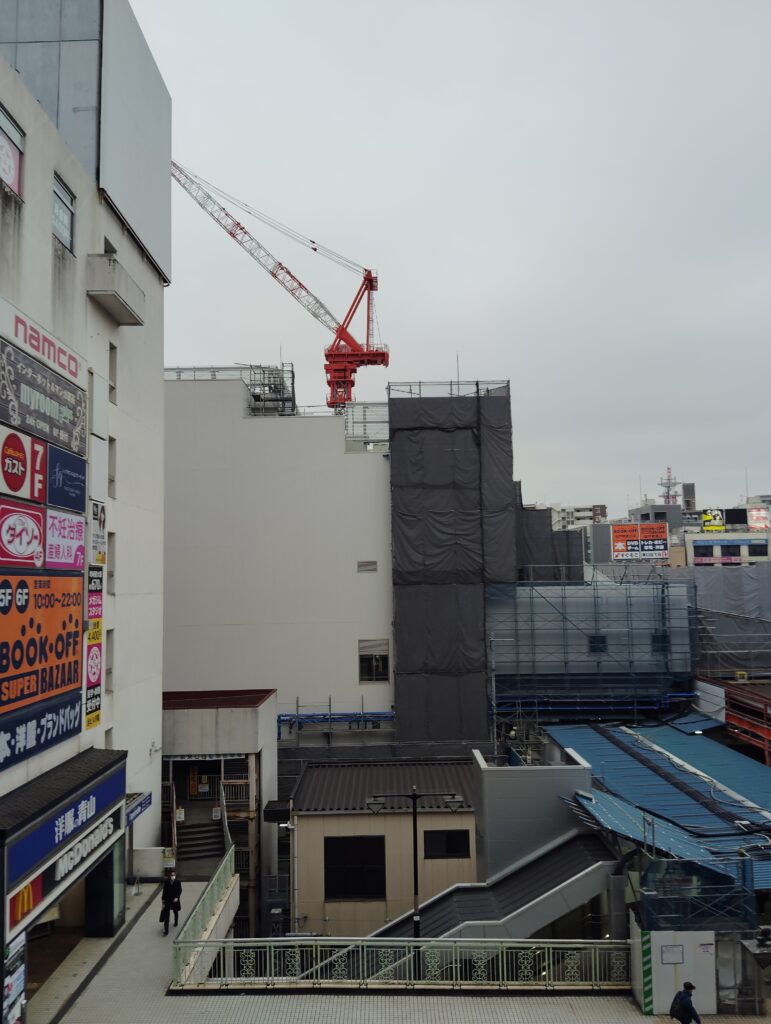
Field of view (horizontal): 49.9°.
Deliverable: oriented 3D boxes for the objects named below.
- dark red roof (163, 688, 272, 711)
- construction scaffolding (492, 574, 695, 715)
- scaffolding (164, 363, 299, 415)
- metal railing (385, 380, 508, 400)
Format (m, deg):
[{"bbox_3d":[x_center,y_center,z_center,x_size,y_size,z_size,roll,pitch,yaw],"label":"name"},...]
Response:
[{"bbox_3d":[-8.084,8.321,36.791,5.900,0.300,5.700,-1,-5,0],"label":"dark red roof"},{"bbox_3d":[11.426,7.500,46.800,11.400,7.549,1.600,-1,-5,0],"label":"construction scaffolding"},{"bbox_3d":[-9.482,-7.522,50.800,7.771,2.800,3.000,-1,-5,-1],"label":"scaffolding"},{"bbox_3d":[3.593,-7.113,48.600,7.059,1.050,1.000,-1,-5,0],"label":"metal railing"}]

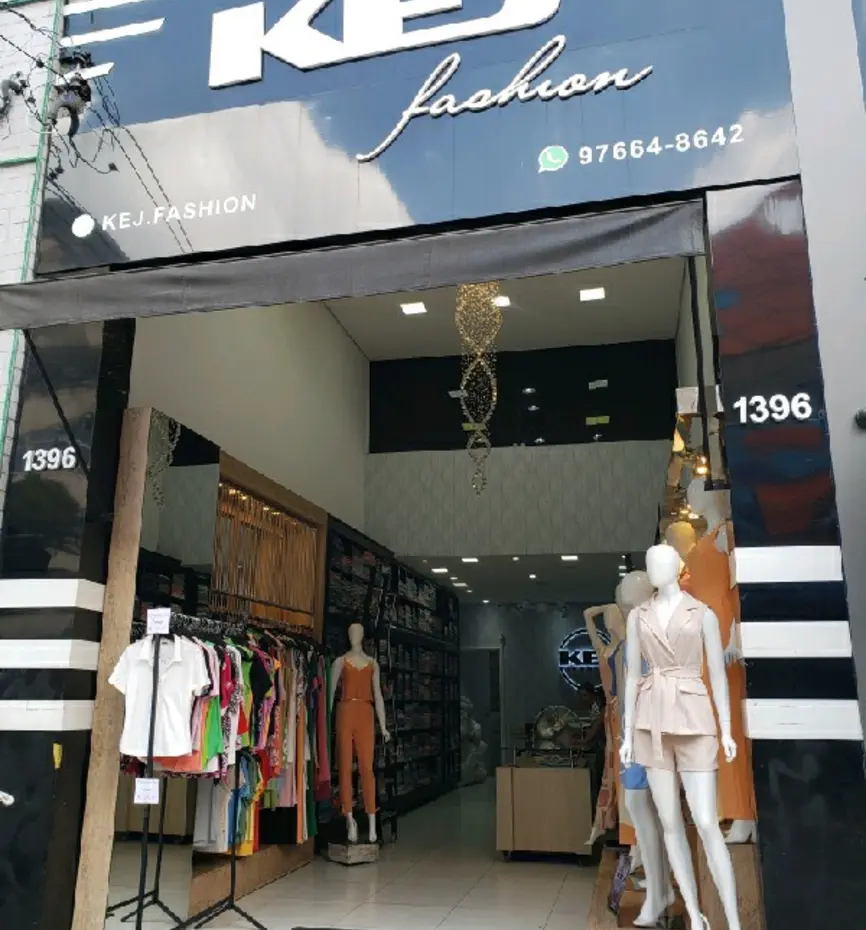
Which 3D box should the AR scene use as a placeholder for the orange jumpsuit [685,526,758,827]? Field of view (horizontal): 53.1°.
[{"bbox_3d":[1.438,1.014,4.317,0.310,1.430,0.370,8,-16,-27],"label":"orange jumpsuit"}]

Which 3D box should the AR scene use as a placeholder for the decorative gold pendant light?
[{"bbox_3d":[0.386,-0.743,7.239,0.400,2.030,0.400,-3,-15,13],"label":"decorative gold pendant light"}]

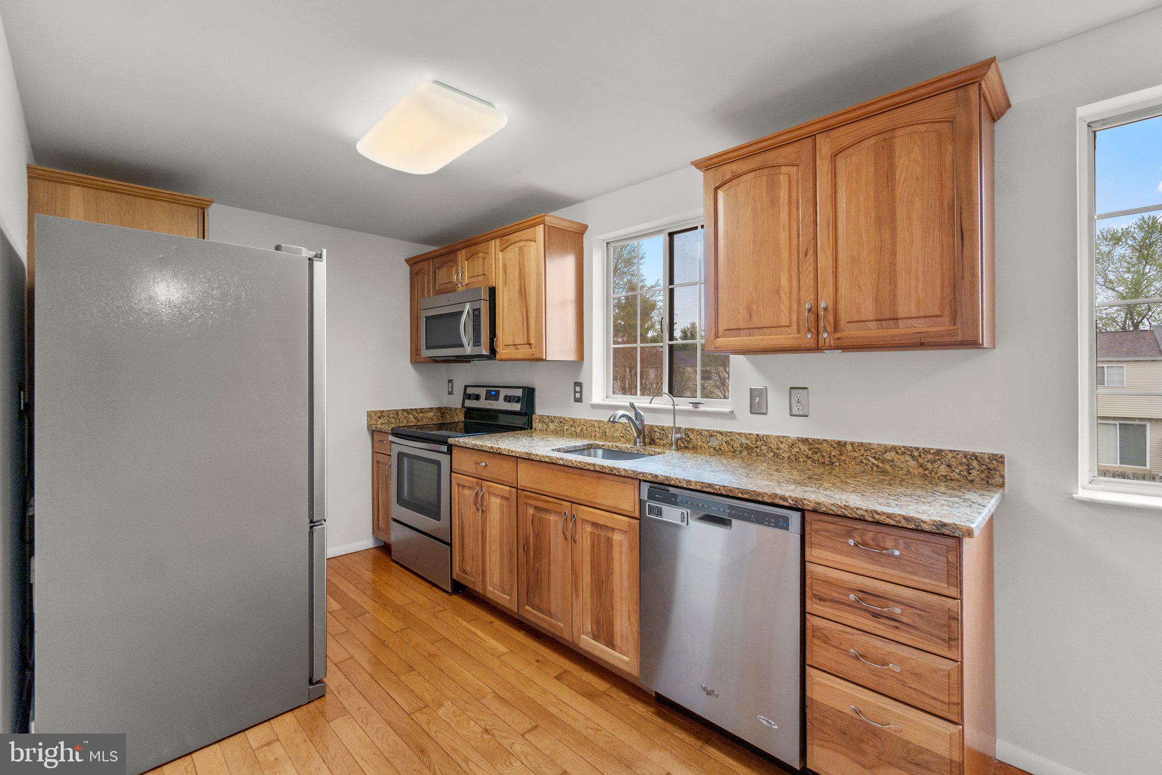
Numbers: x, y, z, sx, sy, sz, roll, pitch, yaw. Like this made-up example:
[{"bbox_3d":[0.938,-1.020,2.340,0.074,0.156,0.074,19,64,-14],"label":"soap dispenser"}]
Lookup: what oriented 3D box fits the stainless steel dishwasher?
[{"bbox_3d":[0.654,0.772,1.854,0.636,0.833,0.599,-1,2,-45],"label":"stainless steel dishwasher"}]

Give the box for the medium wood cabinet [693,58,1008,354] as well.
[{"bbox_3d":[0.925,-0.529,1.813,0.355,0.793,0.972,-1,2,-45],"label":"medium wood cabinet"}]

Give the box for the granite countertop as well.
[{"bbox_3d":[0.312,0.323,2.235,0.654,0.030,2.407,-1,2,-45],"label":"granite countertop"}]

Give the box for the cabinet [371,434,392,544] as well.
[{"bbox_3d":[-1.224,0.740,3.725,0.333,0.844,0.626,1,2,44],"label":"cabinet"}]

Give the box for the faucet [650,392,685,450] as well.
[{"bbox_3d":[0.422,0.163,2.380,0.192,0.288,0.045,0,1,-11],"label":"faucet"}]

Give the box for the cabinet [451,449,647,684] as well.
[{"bbox_3d":[-0.022,0.752,2.573,0.662,0.842,1.374,-1,2,-45],"label":"cabinet"}]

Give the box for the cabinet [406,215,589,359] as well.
[{"bbox_3d":[-0.681,-0.578,3.434,0.348,0.814,1.707,-1,2,-45],"label":"cabinet"}]

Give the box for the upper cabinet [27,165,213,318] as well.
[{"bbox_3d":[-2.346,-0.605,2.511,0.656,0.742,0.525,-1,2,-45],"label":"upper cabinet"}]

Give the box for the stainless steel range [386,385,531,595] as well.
[{"bbox_3d":[-0.799,0.604,3.299,0.677,1.207,0.759,-1,2,-45],"label":"stainless steel range"}]

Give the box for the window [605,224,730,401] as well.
[{"bbox_3d":[0.468,-0.404,2.685,0.071,0.970,0.879,-1,2,-45],"label":"window"}]

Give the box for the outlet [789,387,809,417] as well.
[{"bbox_3d":[0.923,0.062,2.072,0.010,0.119,0.080,-1,2,-45],"label":"outlet"}]

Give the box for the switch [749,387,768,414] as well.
[{"bbox_3d":[0.796,0.059,2.197,0.014,0.122,0.083,-1,2,-45],"label":"switch"}]

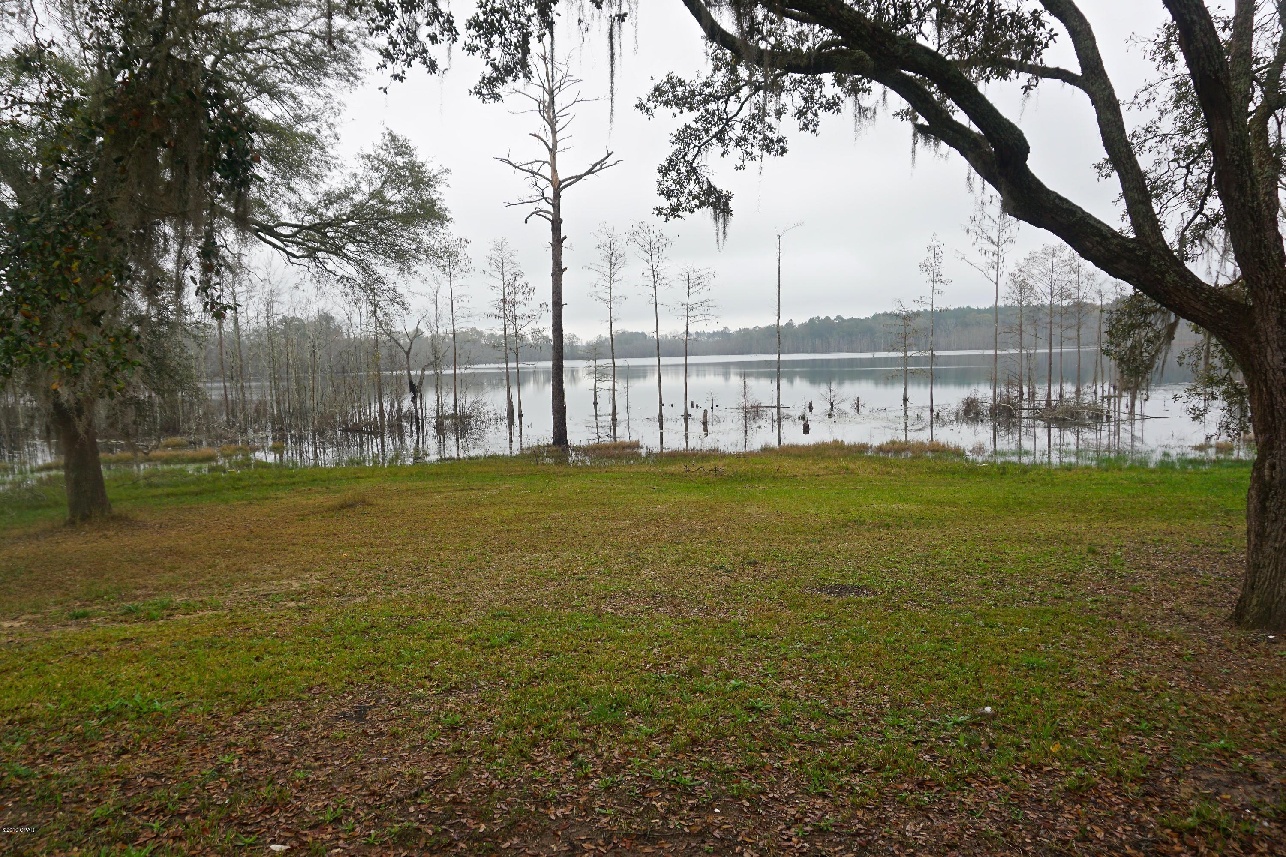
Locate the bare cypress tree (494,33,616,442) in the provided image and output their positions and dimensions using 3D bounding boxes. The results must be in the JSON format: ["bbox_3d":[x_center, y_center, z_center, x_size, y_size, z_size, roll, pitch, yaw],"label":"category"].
[{"bbox_3d":[-2.502,-5.369,24.817,3.470,11.970,3.300,-1,5,-5],"label":"bare cypress tree"}]

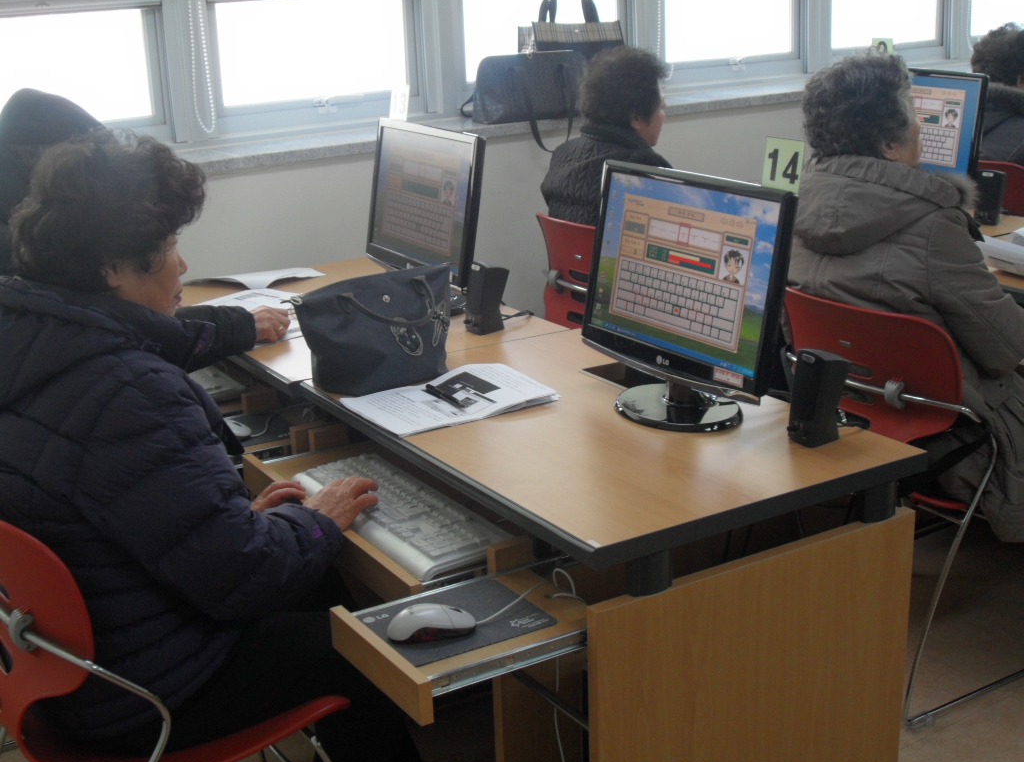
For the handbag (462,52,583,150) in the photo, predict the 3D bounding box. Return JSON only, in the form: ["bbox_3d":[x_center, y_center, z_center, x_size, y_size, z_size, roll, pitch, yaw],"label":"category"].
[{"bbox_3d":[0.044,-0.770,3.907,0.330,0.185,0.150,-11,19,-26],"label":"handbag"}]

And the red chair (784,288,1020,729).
[{"bbox_3d":[0.814,0.180,2.979,0.510,0.770,0.500,-12,20,-30],"label":"red chair"}]

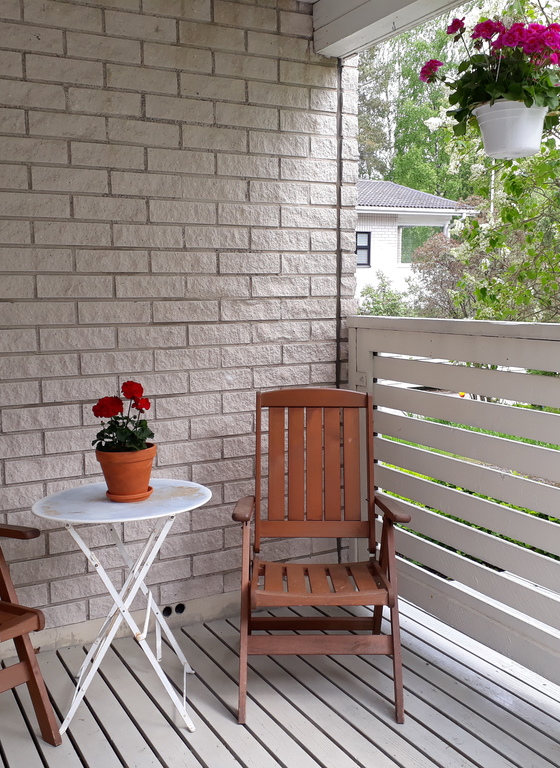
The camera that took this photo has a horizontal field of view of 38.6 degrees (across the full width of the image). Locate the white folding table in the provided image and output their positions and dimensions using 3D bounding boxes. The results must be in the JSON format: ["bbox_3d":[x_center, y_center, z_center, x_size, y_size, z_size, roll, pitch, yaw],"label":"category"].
[{"bbox_3d":[-0.519,0.744,2.732,0.590,0.725,0.590,-1,6,-1],"label":"white folding table"}]

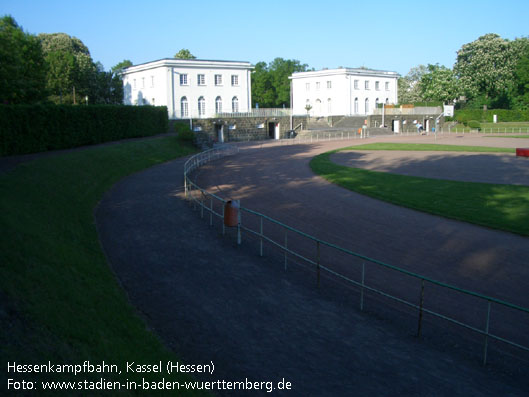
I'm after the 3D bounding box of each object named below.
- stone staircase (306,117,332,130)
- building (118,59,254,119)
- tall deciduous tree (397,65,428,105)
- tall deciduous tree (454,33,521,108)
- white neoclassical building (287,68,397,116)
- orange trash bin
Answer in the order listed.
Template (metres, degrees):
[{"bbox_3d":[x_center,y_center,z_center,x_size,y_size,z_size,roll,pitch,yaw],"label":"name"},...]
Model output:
[{"bbox_3d":[8.147,-11.343,80.714,4.000,1.800,2.800,-8,11,-37],"label":"stone staircase"},{"bbox_3d":[-11.405,-15.440,77.741,14.200,7.610,14.940,-8,11,-37],"label":"building"},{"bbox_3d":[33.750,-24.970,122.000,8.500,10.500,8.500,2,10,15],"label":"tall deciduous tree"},{"bbox_3d":[38.348,-21.323,92.000,11.000,13.300,11.000,3,10,23],"label":"tall deciduous tree"},{"bbox_3d":[14.642,-19.264,98.614,14.200,7.610,14.940,-8,11,-37],"label":"white neoclassical building"},{"bbox_3d":[-0.904,0.415,14.785,0.360,0.730,0.420,-4,10,-21],"label":"orange trash bin"}]

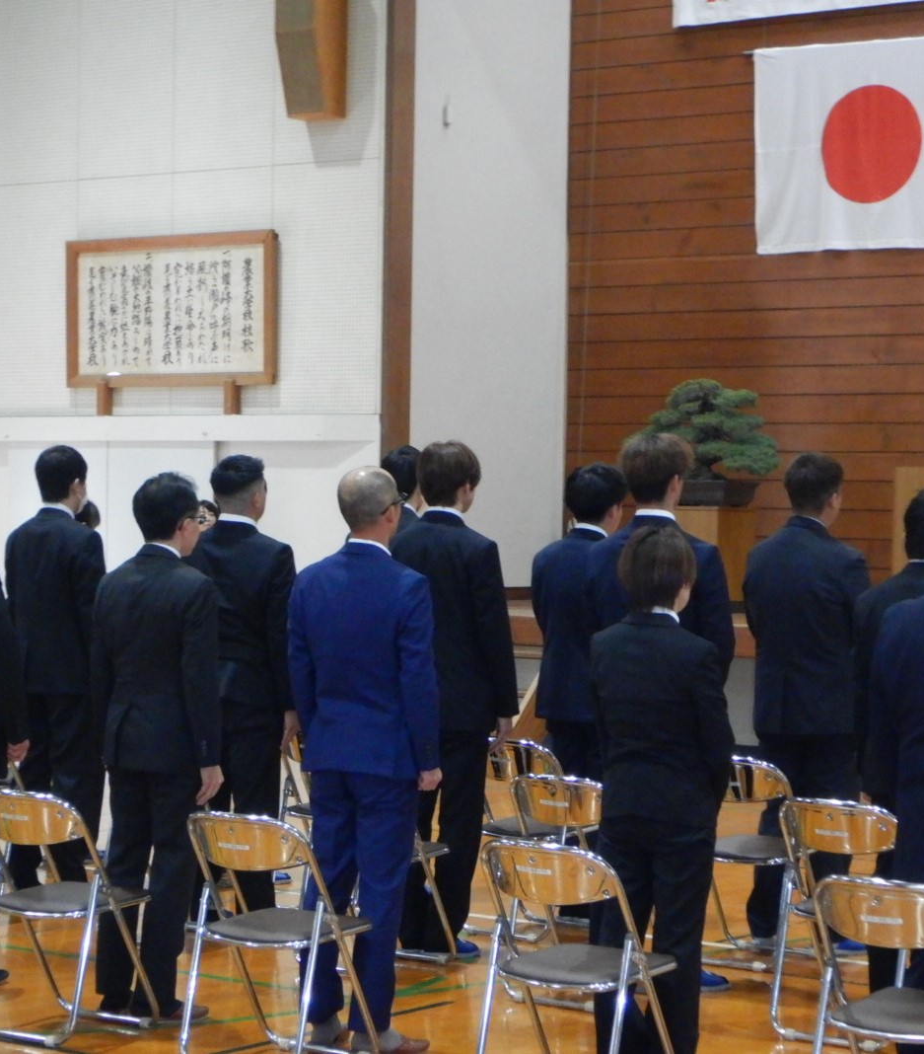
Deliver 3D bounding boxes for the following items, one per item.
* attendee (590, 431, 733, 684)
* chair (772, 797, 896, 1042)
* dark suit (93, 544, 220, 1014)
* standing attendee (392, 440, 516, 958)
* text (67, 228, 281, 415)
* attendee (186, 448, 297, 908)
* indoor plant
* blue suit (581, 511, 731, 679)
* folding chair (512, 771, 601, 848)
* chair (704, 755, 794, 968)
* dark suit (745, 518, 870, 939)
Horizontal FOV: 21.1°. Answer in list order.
[{"bbox_3d":[0.675,0.621,8.526,0.560,1.850,0.330,1,1,33],"label":"attendee"},{"bbox_3d":[1.229,1.185,7.575,0.440,0.745,0.440,1,1,33],"label":"chair"},{"bbox_3d":[-0.959,0.778,7.760,0.460,1.450,0.280,1,1,33],"label":"dark suit"},{"bbox_3d":[-0.026,0.608,8.894,0.500,1.820,0.320,1,1,33],"label":"standing attendee"},{"bbox_3d":[-2.189,-1.499,18.380,1.980,1.290,0.110,1,4,33],"label":"text"},{"bbox_3d":[-0.830,0.614,9.364,0.490,1.770,0.320,1,1,33],"label":"attendee"},{"bbox_3d":[1.694,-0.578,16.823,0.900,0.870,0.740,1,1,33],"label":"indoor plant"},{"bbox_3d":[0.673,0.726,8.527,0.550,1.540,0.310,1,1,33],"label":"blue suit"},{"bbox_3d":[0.421,1.166,8.095,0.440,0.745,0.440,1,1,33],"label":"folding chair"},{"bbox_3d":[1.038,1.182,8.881,0.440,0.740,0.450,1,1,34],"label":"chair"},{"bbox_3d":[1.272,0.738,9.161,0.510,1.558,0.300,1,1,34],"label":"dark suit"}]

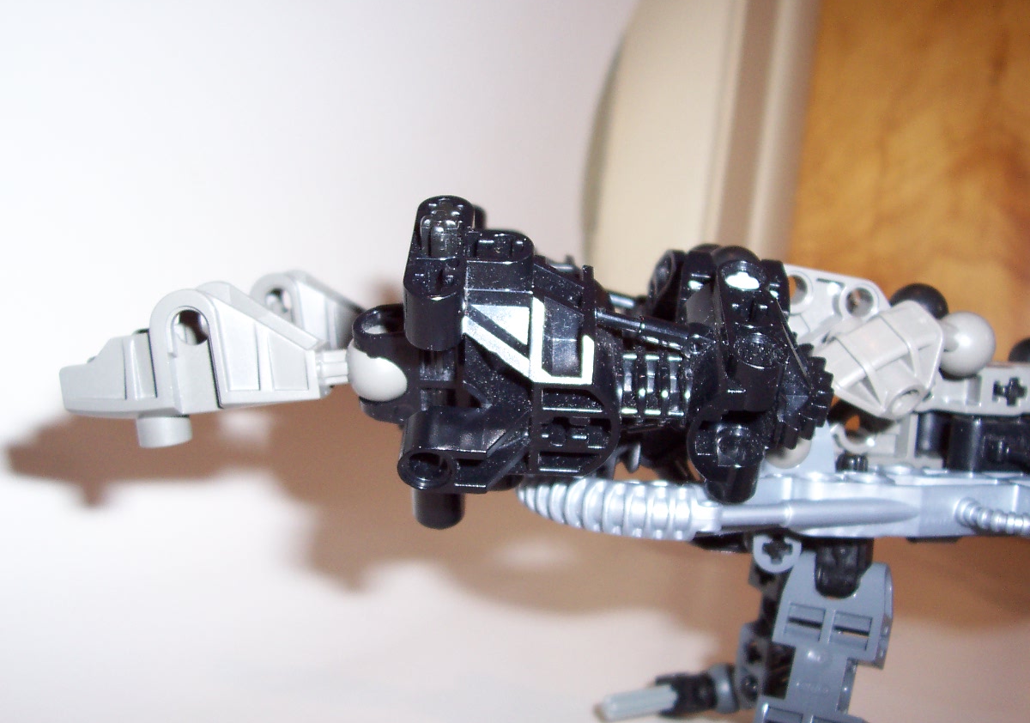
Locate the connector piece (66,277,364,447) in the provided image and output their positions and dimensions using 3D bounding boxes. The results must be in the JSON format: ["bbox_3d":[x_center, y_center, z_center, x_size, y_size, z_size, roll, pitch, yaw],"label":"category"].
[{"bbox_3d":[-0.043,0.000,0.159,0.041,0.022,0.017,-5,8,-5],"label":"connector piece"}]

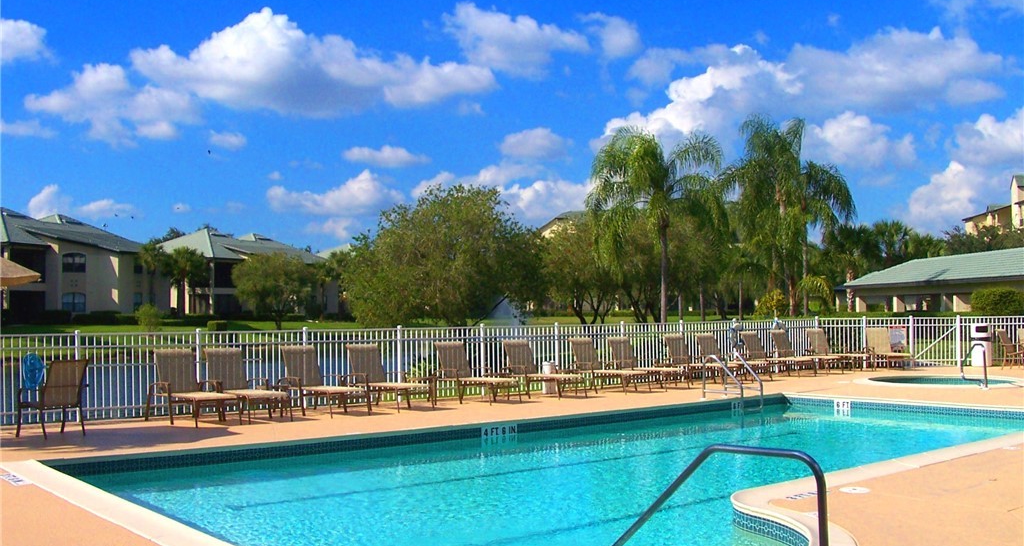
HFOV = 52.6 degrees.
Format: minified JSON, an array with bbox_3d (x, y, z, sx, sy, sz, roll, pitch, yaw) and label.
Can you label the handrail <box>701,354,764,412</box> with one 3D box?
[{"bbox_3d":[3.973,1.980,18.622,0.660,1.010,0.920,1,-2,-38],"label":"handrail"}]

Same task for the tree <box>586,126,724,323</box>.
[{"bbox_3d":[7.457,-2.113,54.103,7.197,11.144,6.900,0,-2,0],"label":"tree"}]

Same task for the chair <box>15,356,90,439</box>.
[{"bbox_3d":[-6.090,1.656,13.753,0.740,1.010,0.630,-2,-3,39],"label":"chair"}]

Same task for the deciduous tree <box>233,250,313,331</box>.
[{"bbox_3d":[-16.123,1.300,70.000,5.611,5.515,5.300,0,-2,0],"label":"deciduous tree"}]

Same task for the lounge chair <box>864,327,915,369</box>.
[{"bbox_3d":[10.043,2.020,27.595,0.680,1.030,1.700,0,-2,-6],"label":"lounge chair"}]

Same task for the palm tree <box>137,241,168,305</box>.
[{"bbox_3d":[-28.472,0.695,82.031,2.613,6.709,2.613,0,-2,0],"label":"palm tree"}]

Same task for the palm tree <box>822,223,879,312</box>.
[{"bbox_3d":[20.248,0.260,62.023,3.353,6.584,3.234,0,-2,0],"label":"palm tree"}]

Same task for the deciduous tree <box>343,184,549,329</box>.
[{"bbox_3d":[-2.287,0.056,35.019,6.524,6.121,6.300,0,-2,0],"label":"deciduous tree"}]

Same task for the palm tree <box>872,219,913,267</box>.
[{"bbox_3d":[27.533,0.020,75.038,3.260,7.665,3.115,0,-2,0],"label":"palm tree"}]

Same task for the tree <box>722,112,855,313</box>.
[{"bbox_3d":[14.920,-2.545,56.117,7.031,12.051,6.800,0,-2,0],"label":"tree"}]

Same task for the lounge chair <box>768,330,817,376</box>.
[{"bbox_3d":[7.113,1.970,25.596,0.700,1.030,1.800,1,-2,-38],"label":"lounge chair"}]

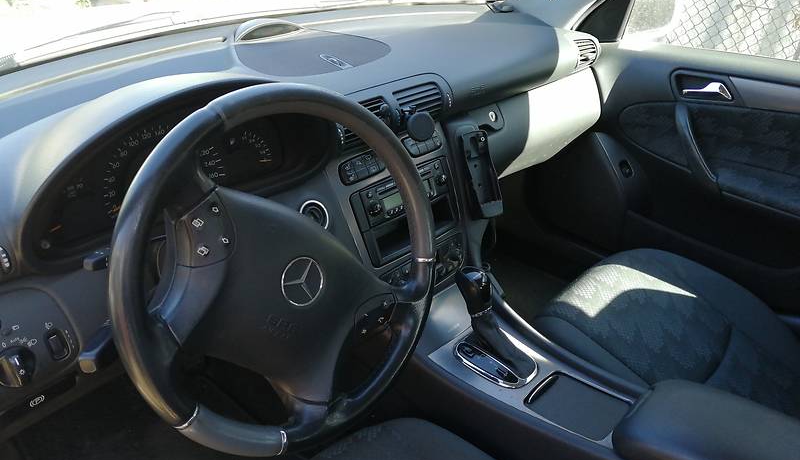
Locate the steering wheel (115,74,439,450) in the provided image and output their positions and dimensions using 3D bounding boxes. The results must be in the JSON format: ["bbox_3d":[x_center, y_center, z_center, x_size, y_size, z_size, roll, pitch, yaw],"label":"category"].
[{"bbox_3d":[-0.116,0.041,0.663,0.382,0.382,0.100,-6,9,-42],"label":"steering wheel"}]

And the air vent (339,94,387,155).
[{"bbox_3d":[-0.064,-0.168,0.976,0.103,0.066,0.040,-25,21,-38],"label":"air vent"}]

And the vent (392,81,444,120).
[{"bbox_3d":[0.022,-0.208,1.050,0.105,0.066,0.040,-25,21,-38],"label":"vent"}]

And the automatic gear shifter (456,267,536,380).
[{"bbox_3d":[0.157,0.148,0.991,0.080,0.155,0.135,-25,41,-38],"label":"automatic gear shifter"}]

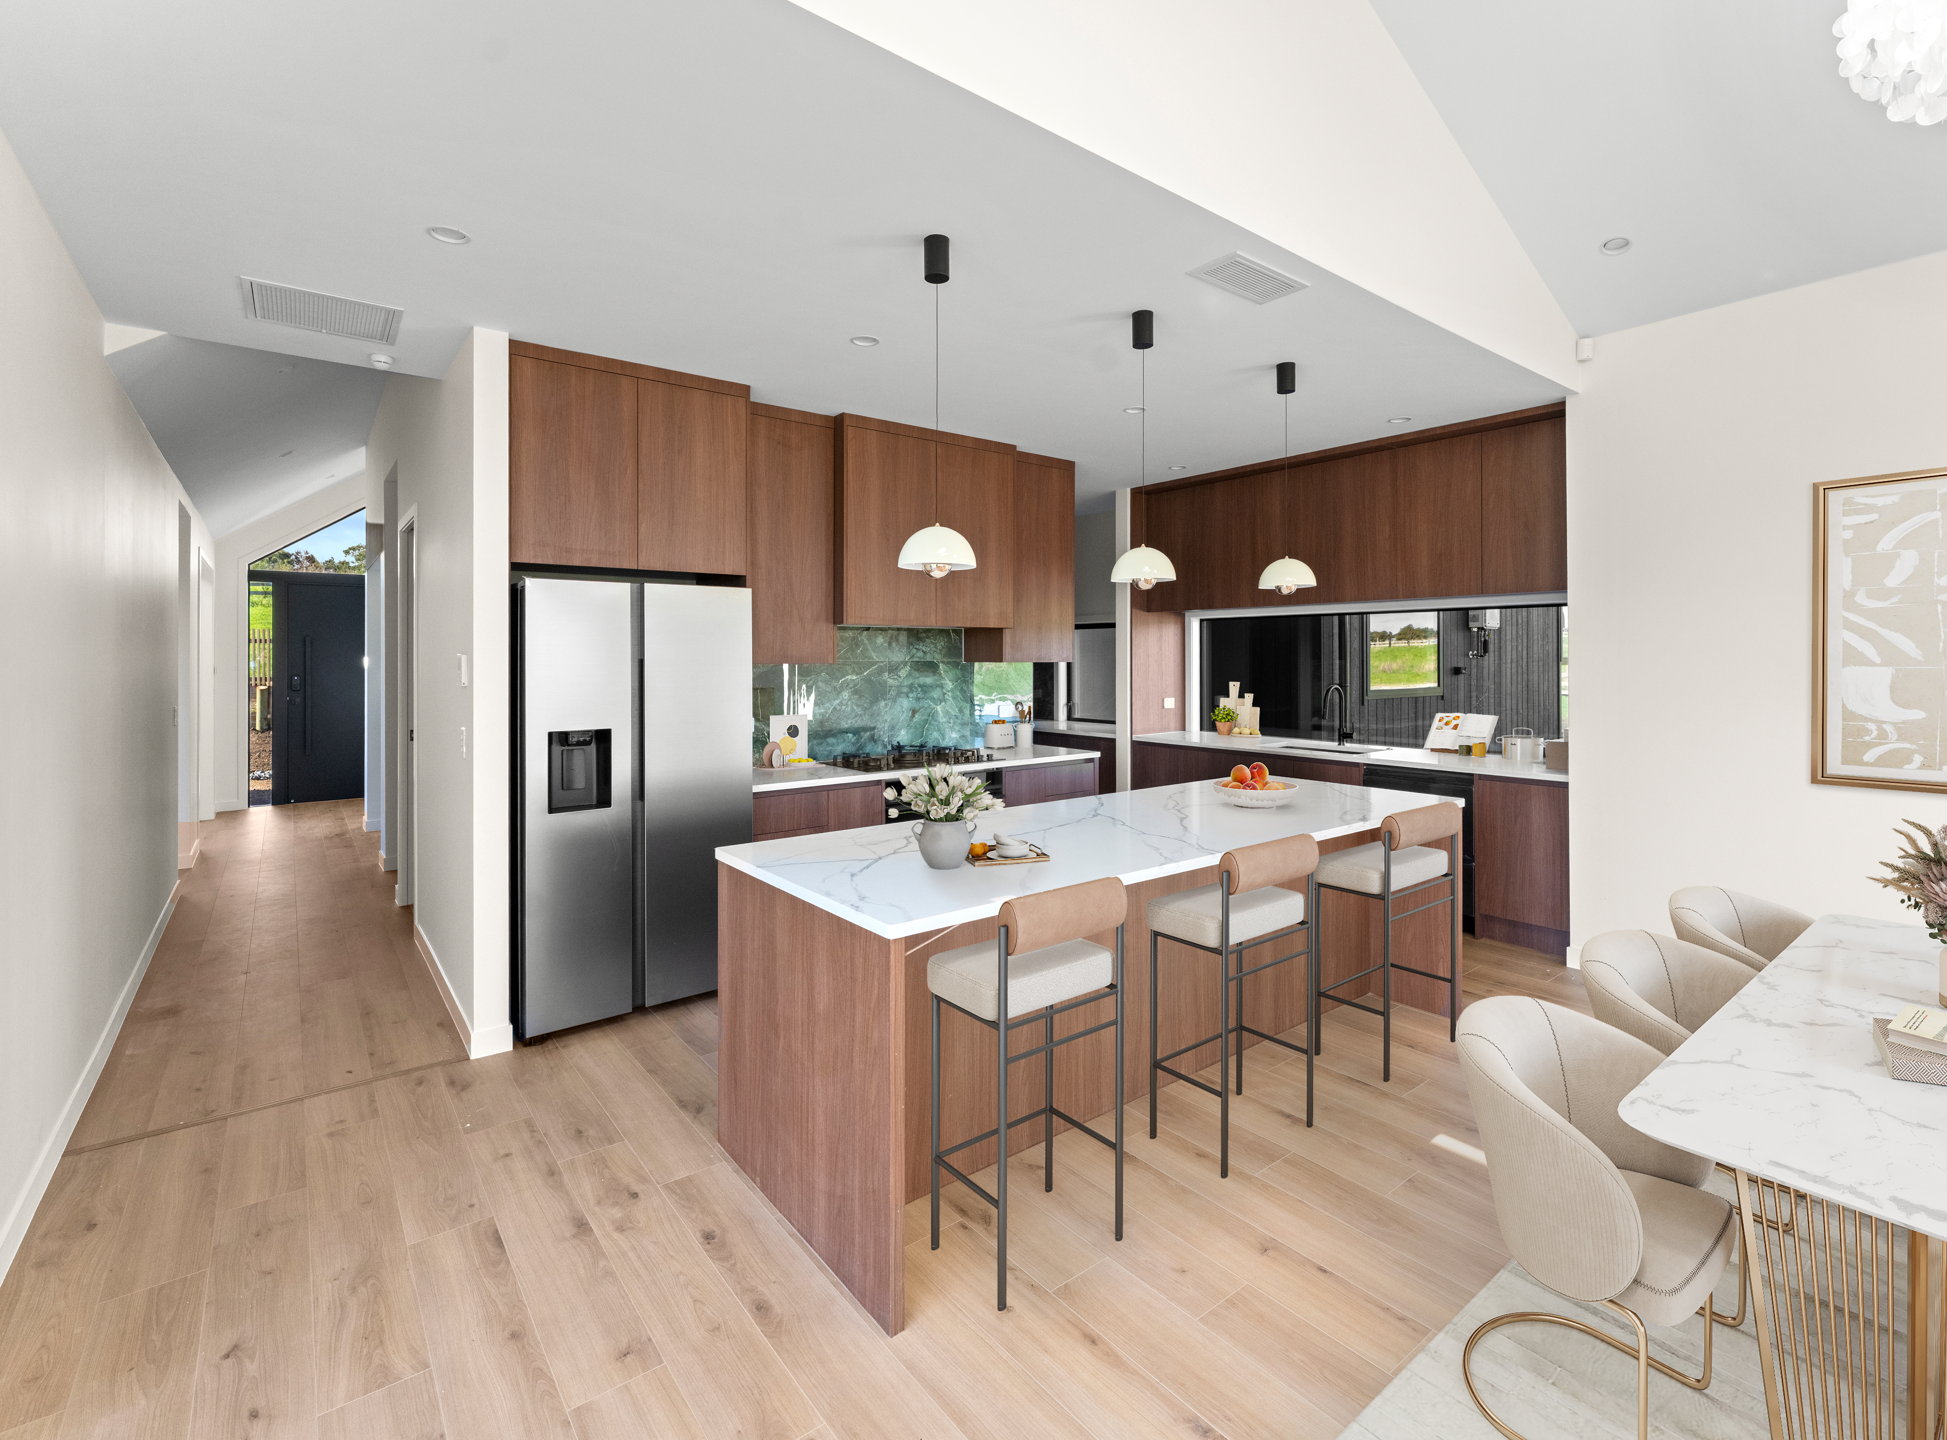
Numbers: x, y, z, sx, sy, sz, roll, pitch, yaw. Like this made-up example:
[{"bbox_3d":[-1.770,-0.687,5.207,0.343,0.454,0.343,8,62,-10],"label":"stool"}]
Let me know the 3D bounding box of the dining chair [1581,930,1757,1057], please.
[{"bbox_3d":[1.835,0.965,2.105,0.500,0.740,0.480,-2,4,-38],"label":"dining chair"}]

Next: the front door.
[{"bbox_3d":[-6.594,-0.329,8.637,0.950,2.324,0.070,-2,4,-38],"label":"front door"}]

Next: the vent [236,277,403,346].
[{"bbox_3d":[-2.329,-1.445,3.021,0.449,0.030,0.442,-2,4,-38],"label":"vent"}]

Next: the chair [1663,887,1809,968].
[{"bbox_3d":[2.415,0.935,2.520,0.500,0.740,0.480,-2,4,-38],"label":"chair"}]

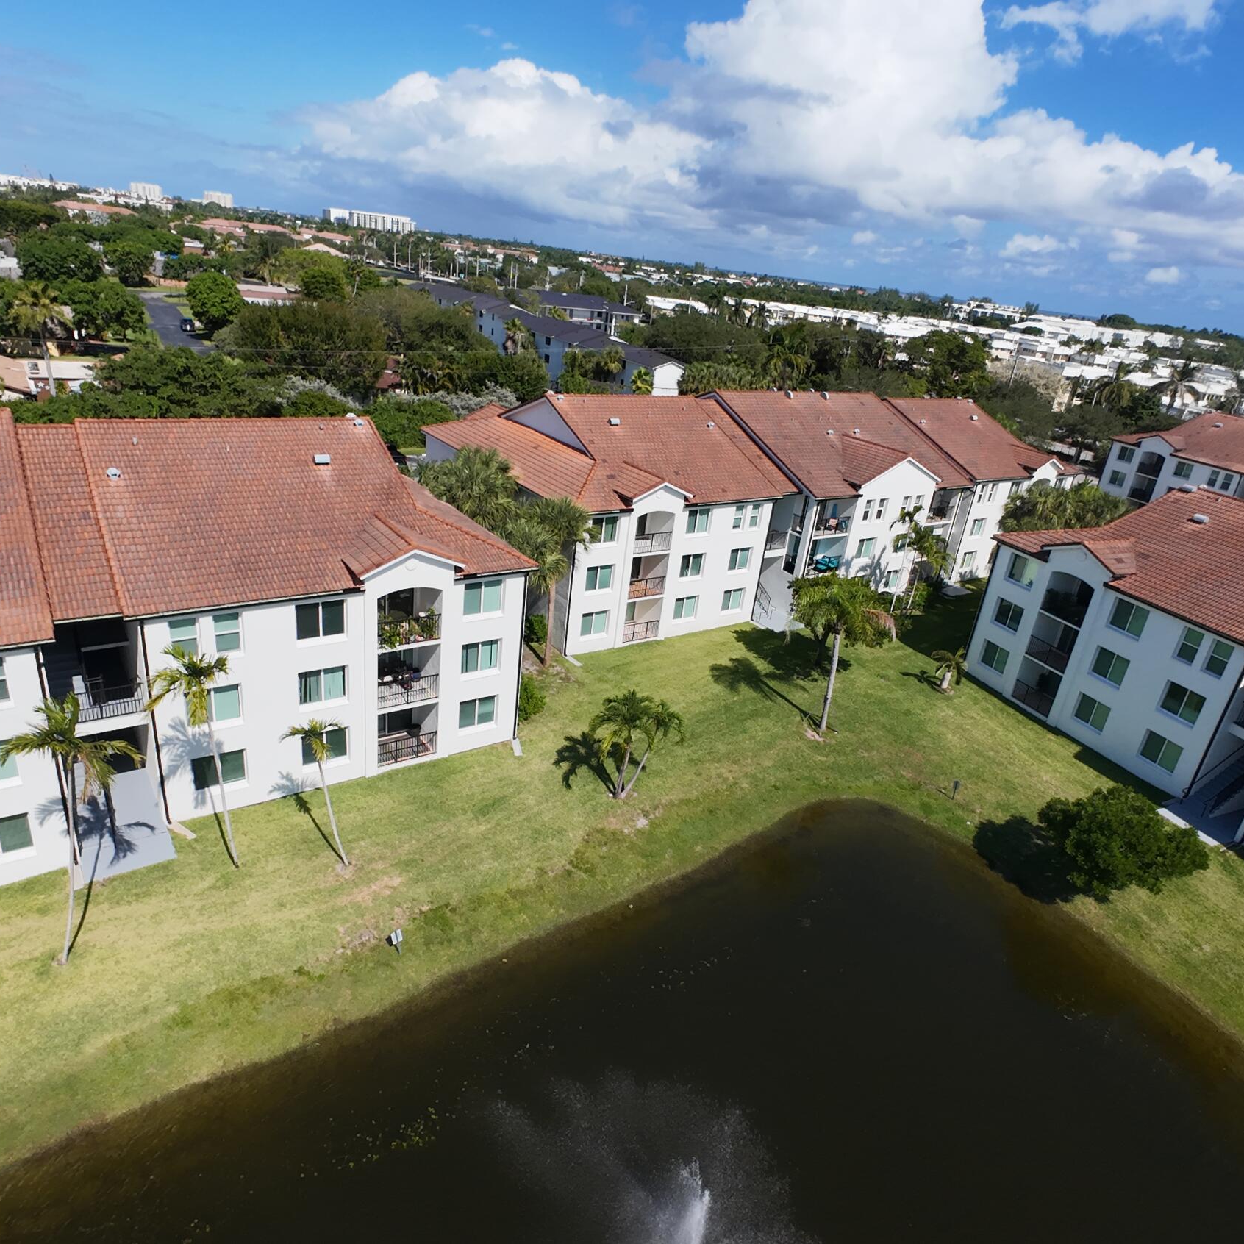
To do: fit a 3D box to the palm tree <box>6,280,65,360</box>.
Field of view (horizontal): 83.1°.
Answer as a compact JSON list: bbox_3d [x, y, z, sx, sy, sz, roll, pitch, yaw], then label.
[{"bbox_3d":[-59.845,-29.238,73.244,5.000,11.000,5.000,-12,31,-36],"label":"palm tree"}]

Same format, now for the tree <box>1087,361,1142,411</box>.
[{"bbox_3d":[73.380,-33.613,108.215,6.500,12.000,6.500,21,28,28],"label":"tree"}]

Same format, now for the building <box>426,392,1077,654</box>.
[{"bbox_3d":[14.631,-12.020,58.838,55.500,12.800,22.500,-10,29,-34],"label":"building"}]

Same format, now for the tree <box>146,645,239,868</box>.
[{"bbox_3d":[-14.264,5.009,23.972,2.900,9.000,3.100,-8,28,-31],"label":"tree"}]

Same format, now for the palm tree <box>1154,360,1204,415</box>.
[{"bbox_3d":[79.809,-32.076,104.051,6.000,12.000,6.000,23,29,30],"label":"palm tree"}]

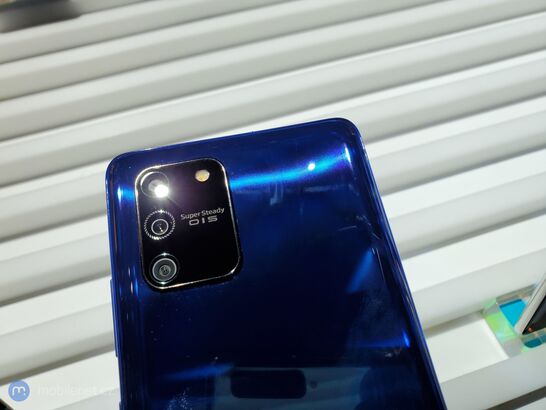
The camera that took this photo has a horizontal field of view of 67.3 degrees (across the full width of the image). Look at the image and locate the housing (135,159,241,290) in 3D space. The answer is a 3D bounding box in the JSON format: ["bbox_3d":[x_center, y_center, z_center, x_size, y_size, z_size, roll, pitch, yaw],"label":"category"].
[{"bbox_3d":[-0.023,0.004,0.109,0.025,0.002,0.034,-11,70,-3],"label":"housing"}]

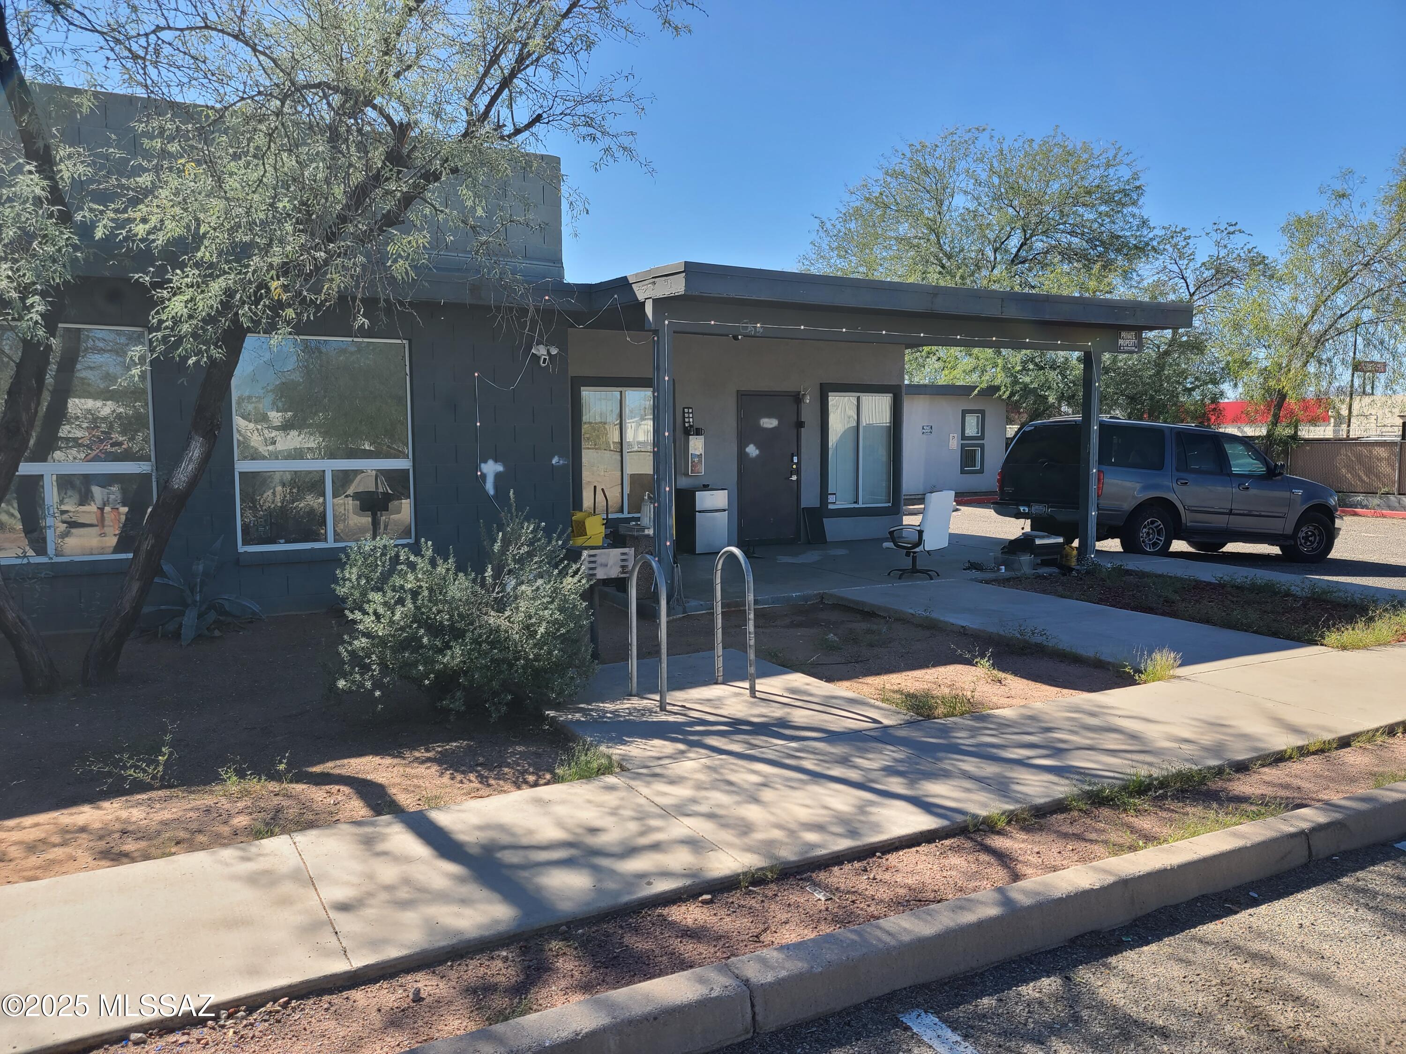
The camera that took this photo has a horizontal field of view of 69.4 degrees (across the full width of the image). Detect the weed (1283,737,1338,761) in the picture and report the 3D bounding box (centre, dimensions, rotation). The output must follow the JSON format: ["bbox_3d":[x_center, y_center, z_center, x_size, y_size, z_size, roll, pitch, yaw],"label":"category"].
[{"bbox_3d":[3.165,1.137,5.286,0.360,0.095,0.090,-3,6,-27],"label":"weed"}]

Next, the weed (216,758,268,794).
[{"bbox_3d":[-2.142,1.160,4.730,0.190,0.110,0.170,-3,6,-27],"label":"weed"}]

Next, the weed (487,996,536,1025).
[{"bbox_3d":[-0.538,1.334,2.850,0.120,0.055,0.075,-3,6,-27],"label":"weed"}]

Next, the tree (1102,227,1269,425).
[{"bbox_3d":[12.029,-4.029,25.809,4.057,7.169,3.900,2,5,25],"label":"tree"}]

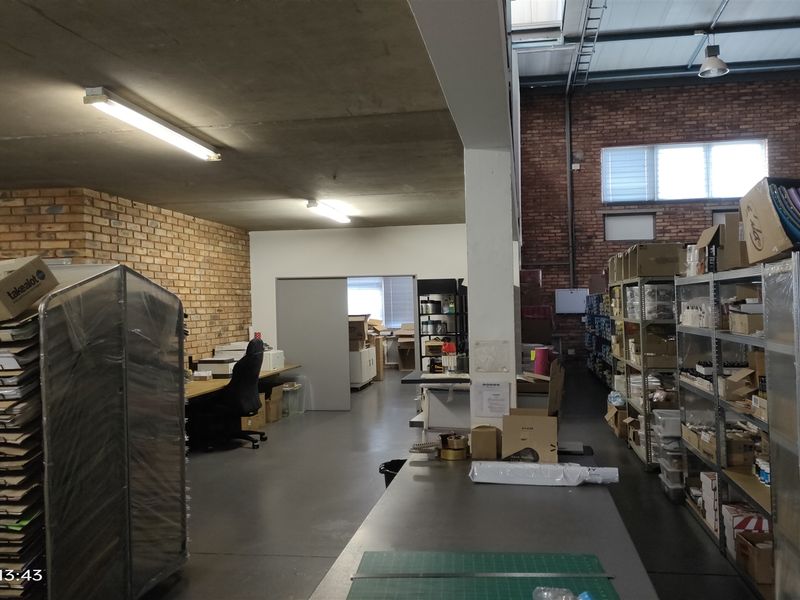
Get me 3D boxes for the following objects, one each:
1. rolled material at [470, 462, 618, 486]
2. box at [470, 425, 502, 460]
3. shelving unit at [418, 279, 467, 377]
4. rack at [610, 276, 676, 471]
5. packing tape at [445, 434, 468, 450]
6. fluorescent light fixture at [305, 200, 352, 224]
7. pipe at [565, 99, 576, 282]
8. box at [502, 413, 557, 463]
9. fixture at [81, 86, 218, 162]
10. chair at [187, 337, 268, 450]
[{"bbox_3d":[0.508,0.621,2.232,0.510,0.070,0.085,-1,0,12],"label":"rolled material"},{"bbox_3d":[0.363,0.603,2.638,0.102,0.120,0.105,-1,0,16],"label":"box"},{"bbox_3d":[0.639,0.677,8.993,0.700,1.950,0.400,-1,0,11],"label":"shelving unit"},{"bbox_3d":[2.673,0.674,6.815,0.380,1.850,2.140,-1,0,11],"label":"rack"},{"bbox_3d":[0.247,0.600,2.630,0.088,0.042,0.088,-1,0,11],"label":"packing tape"},{"bbox_3d":[-0.849,-1.064,7.654,0.120,0.090,1.400,-1,0,11],"label":"fluorescent light fixture"},{"bbox_3d":[4.144,-2.626,15.100,0.140,4.700,0.130,-1,0,11],"label":"pipe"},{"bbox_3d":[0.537,0.560,2.579,0.215,0.196,0.140,-1,0,14],"label":"box"},{"bbox_3d":[-1.496,-1.069,3.959,0.125,0.090,1.360,-1,0,11],"label":"fixture"},{"bbox_3d":[-1.928,1.072,7.295,0.660,1.250,0.650,-1,0,11],"label":"chair"}]

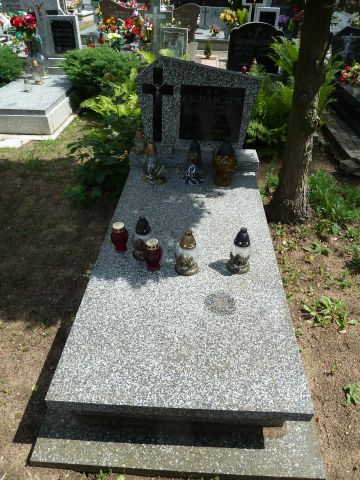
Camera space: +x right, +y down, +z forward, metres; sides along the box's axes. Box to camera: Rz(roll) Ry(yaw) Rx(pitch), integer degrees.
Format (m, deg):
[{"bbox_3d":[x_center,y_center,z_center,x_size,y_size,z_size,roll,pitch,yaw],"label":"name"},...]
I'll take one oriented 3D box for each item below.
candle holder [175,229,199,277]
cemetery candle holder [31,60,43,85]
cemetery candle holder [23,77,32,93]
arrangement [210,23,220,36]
[{"bbox_3d":[0.036,0.052,1.666,0.115,0.240,0.115,1,39,3],"label":"candle holder"},{"bbox_3d":[-2.082,-2.440,5.048,0.140,0.301,0.140,2,37,3],"label":"cemetery candle holder"},{"bbox_3d":[-1.810,-1.849,4.125,0.110,0.147,0.110,2,38,2],"label":"cemetery candle holder"},{"bbox_3d":[0.942,-5.575,9.197,0.260,0.308,0.250,2,37,3],"label":"arrangement"}]

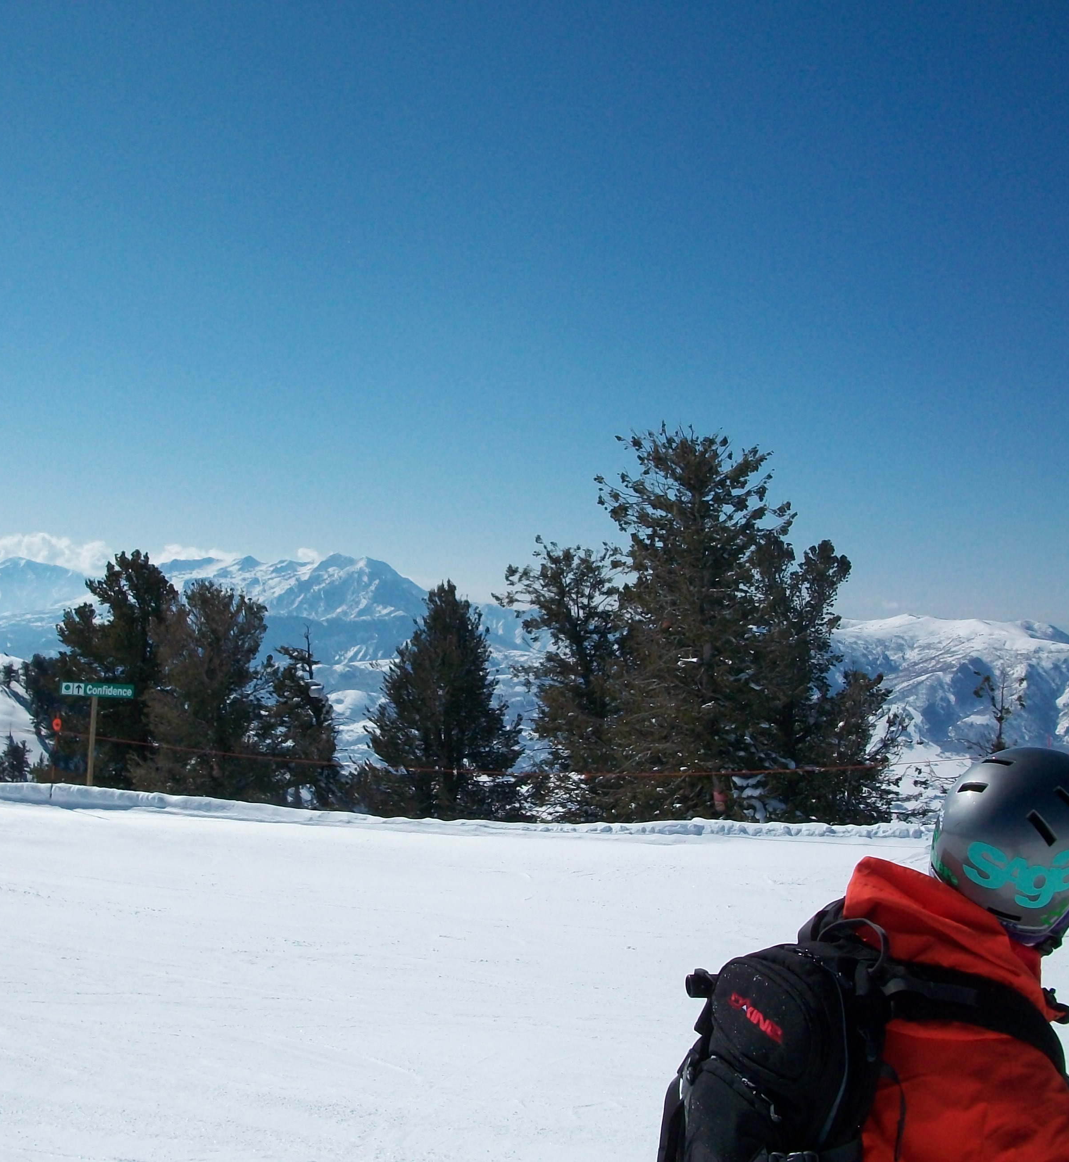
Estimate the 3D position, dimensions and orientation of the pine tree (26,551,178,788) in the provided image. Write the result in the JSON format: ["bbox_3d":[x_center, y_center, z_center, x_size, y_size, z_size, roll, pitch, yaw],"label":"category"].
[{"bbox_3d":[-8.820,2.050,31.000,2.980,5.300,2.540,3,0,0],"label":"pine tree"}]

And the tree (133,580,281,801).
[{"bbox_3d":[-5.920,2.130,27.500,2.560,4.330,2.430,3,0,0],"label":"tree"}]

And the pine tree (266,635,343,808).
[{"bbox_3d":[-4.160,2.650,27.500,1.380,3.350,1.380,3,0,0],"label":"pine tree"}]

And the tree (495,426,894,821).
[{"bbox_3d":[3.130,0.910,28.000,7.010,7.460,5.260,3,0,0],"label":"tree"}]

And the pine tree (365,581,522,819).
[{"bbox_3d":[-1.650,2.260,27.500,2.730,4.510,2.590,3,0,0],"label":"pine tree"}]

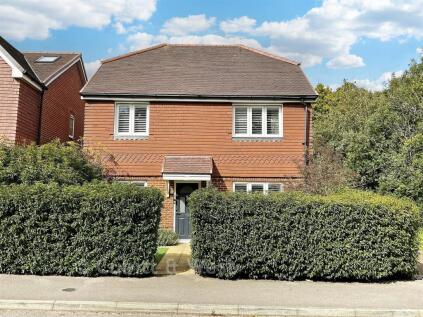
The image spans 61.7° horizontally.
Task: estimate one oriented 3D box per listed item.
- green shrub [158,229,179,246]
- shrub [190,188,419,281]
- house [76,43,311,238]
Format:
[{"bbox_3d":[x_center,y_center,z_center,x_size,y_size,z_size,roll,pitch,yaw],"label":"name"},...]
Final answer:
[{"bbox_3d":[-1.487,2.562,11.540,0.800,0.540,0.700,1,-5,-1],"label":"green shrub"},{"bbox_3d":[1.844,1.579,7.674,4.560,1.800,1.350,1,-5,-2],"label":"shrub"},{"bbox_3d":[-0.499,-1.052,16.289,8.353,8.615,8.103,1,-5,-1],"label":"house"}]

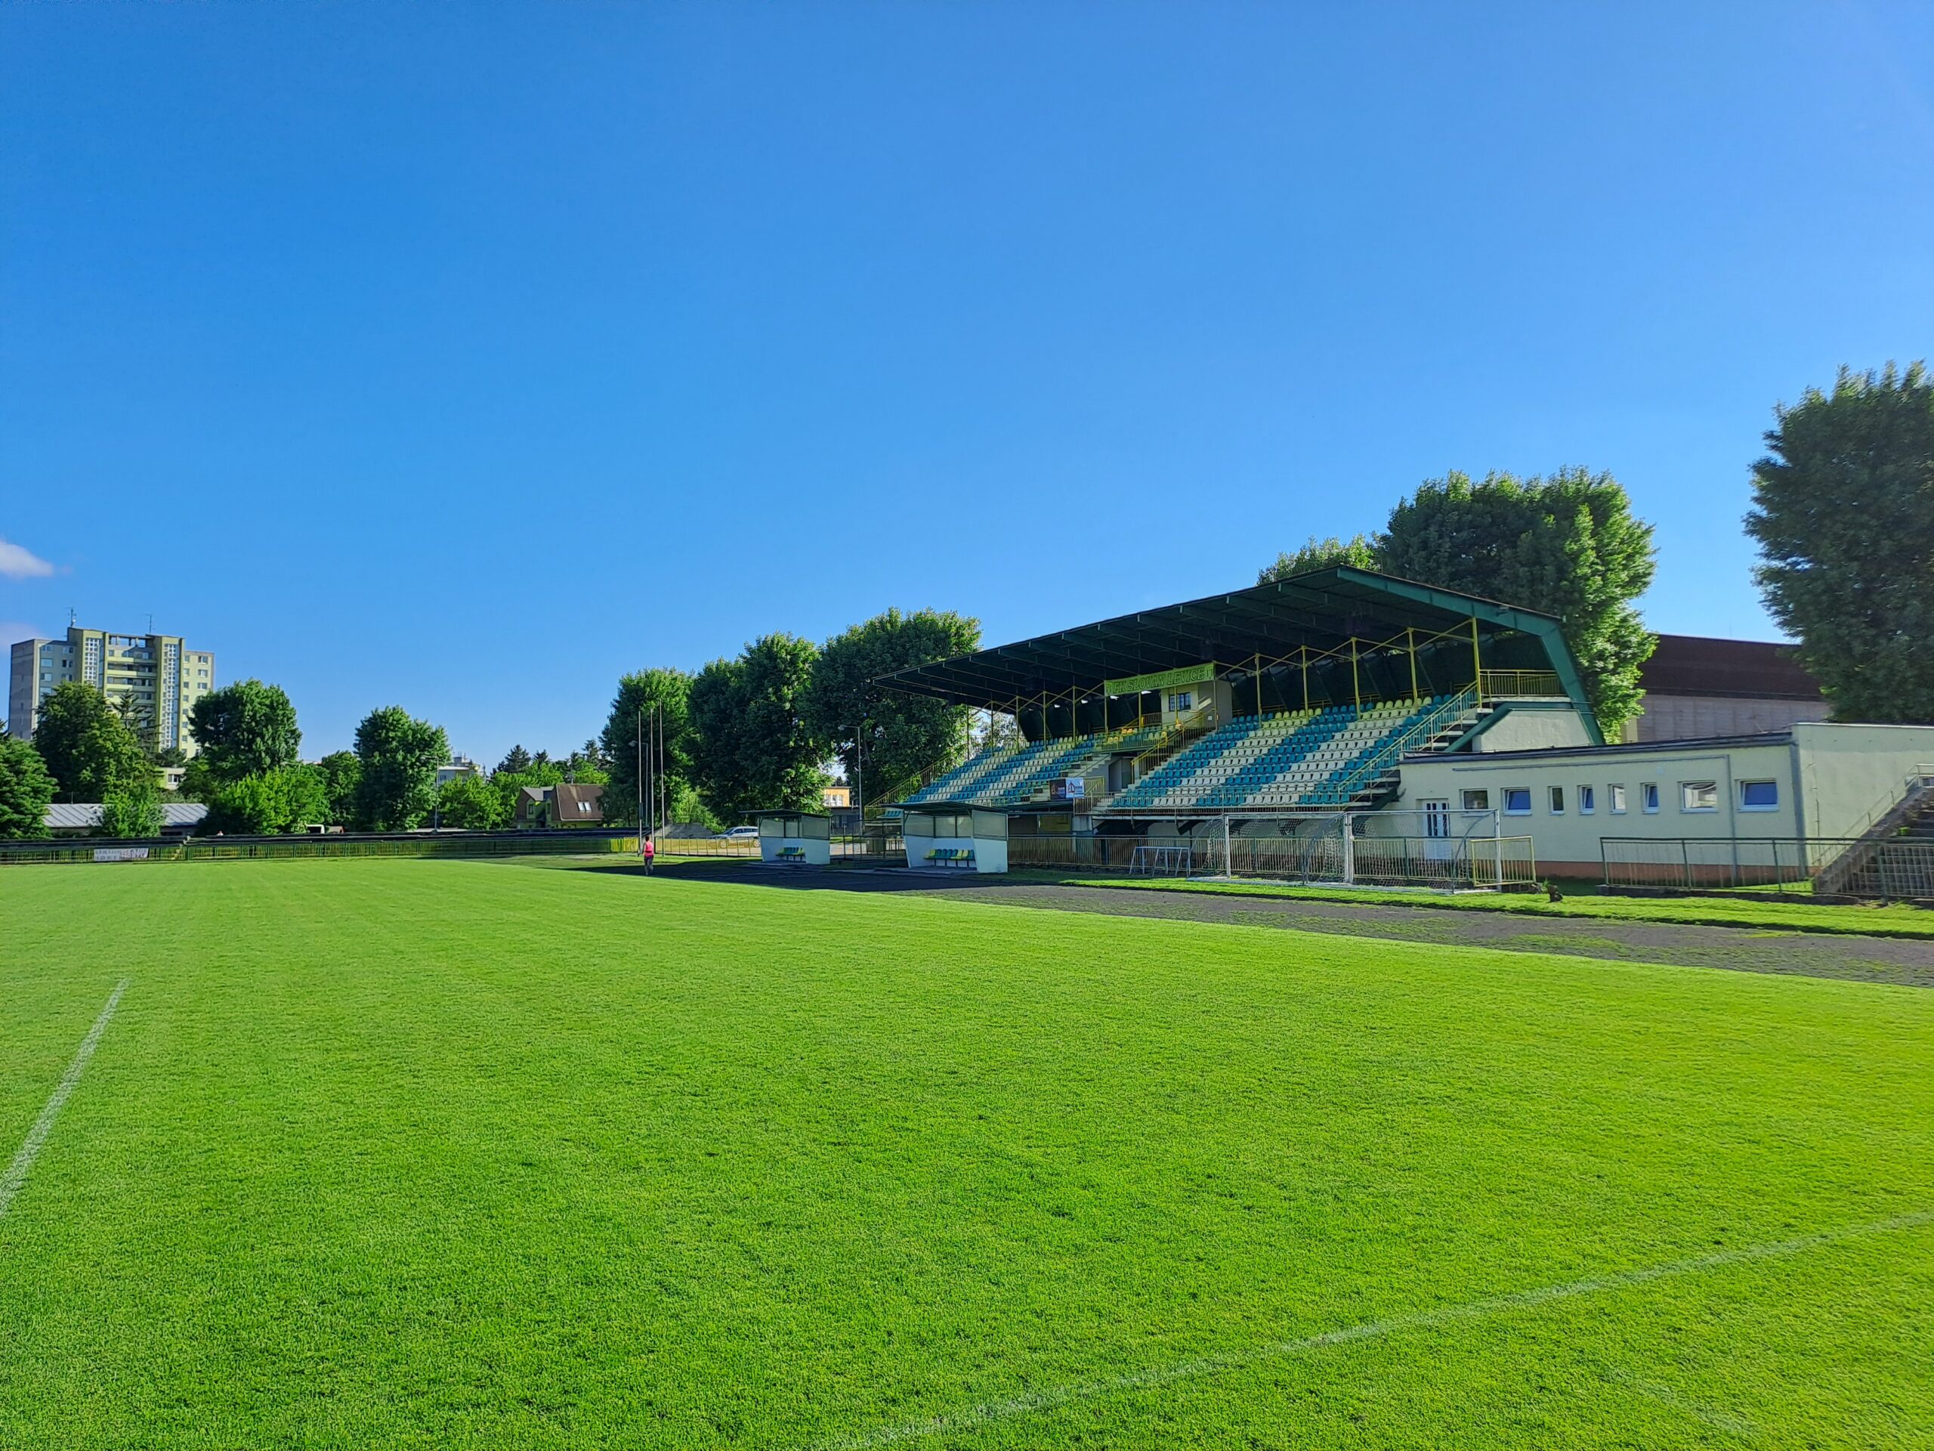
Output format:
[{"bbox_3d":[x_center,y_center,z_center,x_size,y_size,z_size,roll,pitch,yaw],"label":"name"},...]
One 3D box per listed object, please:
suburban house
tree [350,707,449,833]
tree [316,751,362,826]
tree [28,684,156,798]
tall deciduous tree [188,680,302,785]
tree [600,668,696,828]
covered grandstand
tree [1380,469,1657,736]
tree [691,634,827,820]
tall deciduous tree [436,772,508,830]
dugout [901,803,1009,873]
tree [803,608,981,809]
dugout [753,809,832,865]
[{"bbox_3d":[-51.662,11.280,177.709,12.000,7.950,10.000,0,-4,-11],"label":"suburban house"},{"bbox_3d":[-62.412,5.458,153.042,10.920,15.450,10.380,2,-5,-22],"label":"tree"},{"bbox_3d":[-63.775,7.622,141.627,6.000,10.200,6.000,1,-5,-24],"label":"tree"},{"bbox_3d":[-96.739,4.584,154.313,13.000,18.780,13.000,2,-5,-32],"label":"tree"},{"bbox_3d":[-72.721,3.825,140.130,11.810,16.690,11.220,2,-5,-27],"label":"tall deciduous tree"},{"bbox_3d":[-35.822,3.555,156.272,11.200,19.900,11.200,0,-4,-13],"label":"tree"},{"bbox_3d":[10.278,1.594,71.479,15.500,11.200,41.500,2,-5,-28],"label":"covered grandstand"},{"bbox_3d":[28.172,-3.146,70.275,13.500,19.800,13.500,-2,-5,22],"label":"tree"},{"bbox_3d":[-17.545,1.376,117.251,11.640,17.990,9.900,1,-5,-9],"label":"tree"},{"bbox_3d":[-53.168,8.938,149.760,8.110,8.000,7.710,2,-5,-19],"label":"tall deciduous tree"},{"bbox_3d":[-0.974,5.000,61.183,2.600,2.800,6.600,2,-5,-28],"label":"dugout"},{"bbox_3d":[-6.038,0.217,116.264,14.000,20.110,14.000,0,-4,-3],"label":"tree"},{"bbox_3d":[-10.100,6.212,77.281,2.500,2.850,6.800,2,-5,-28],"label":"dugout"}]

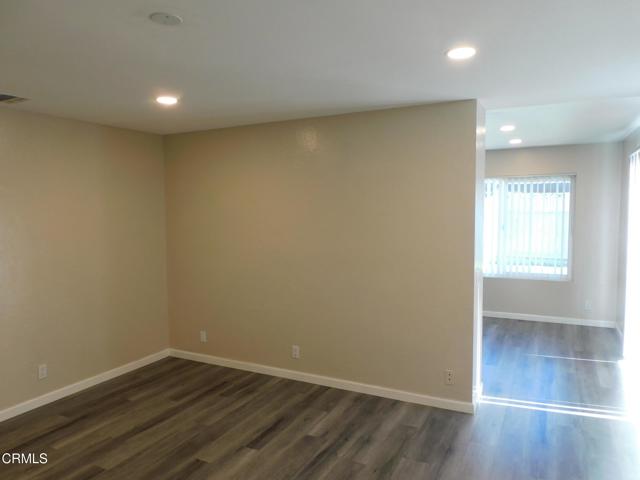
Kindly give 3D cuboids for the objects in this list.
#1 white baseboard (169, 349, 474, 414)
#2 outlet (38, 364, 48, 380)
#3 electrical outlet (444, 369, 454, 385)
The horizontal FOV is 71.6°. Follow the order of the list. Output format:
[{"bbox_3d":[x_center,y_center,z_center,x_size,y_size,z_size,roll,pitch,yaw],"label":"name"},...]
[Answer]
[{"bbox_3d":[-0.241,1.288,4.228,3.258,0.086,0.015,1,5,27],"label":"white baseboard"},{"bbox_3d":[-2.324,1.114,3.735,0.009,0.120,0.075,2,5,27],"label":"outlet"},{"bbox_3d":[1.039,1.099,3.555,0.075,0.120,0.009,1,5,27],"label":"electrical outlet"}]

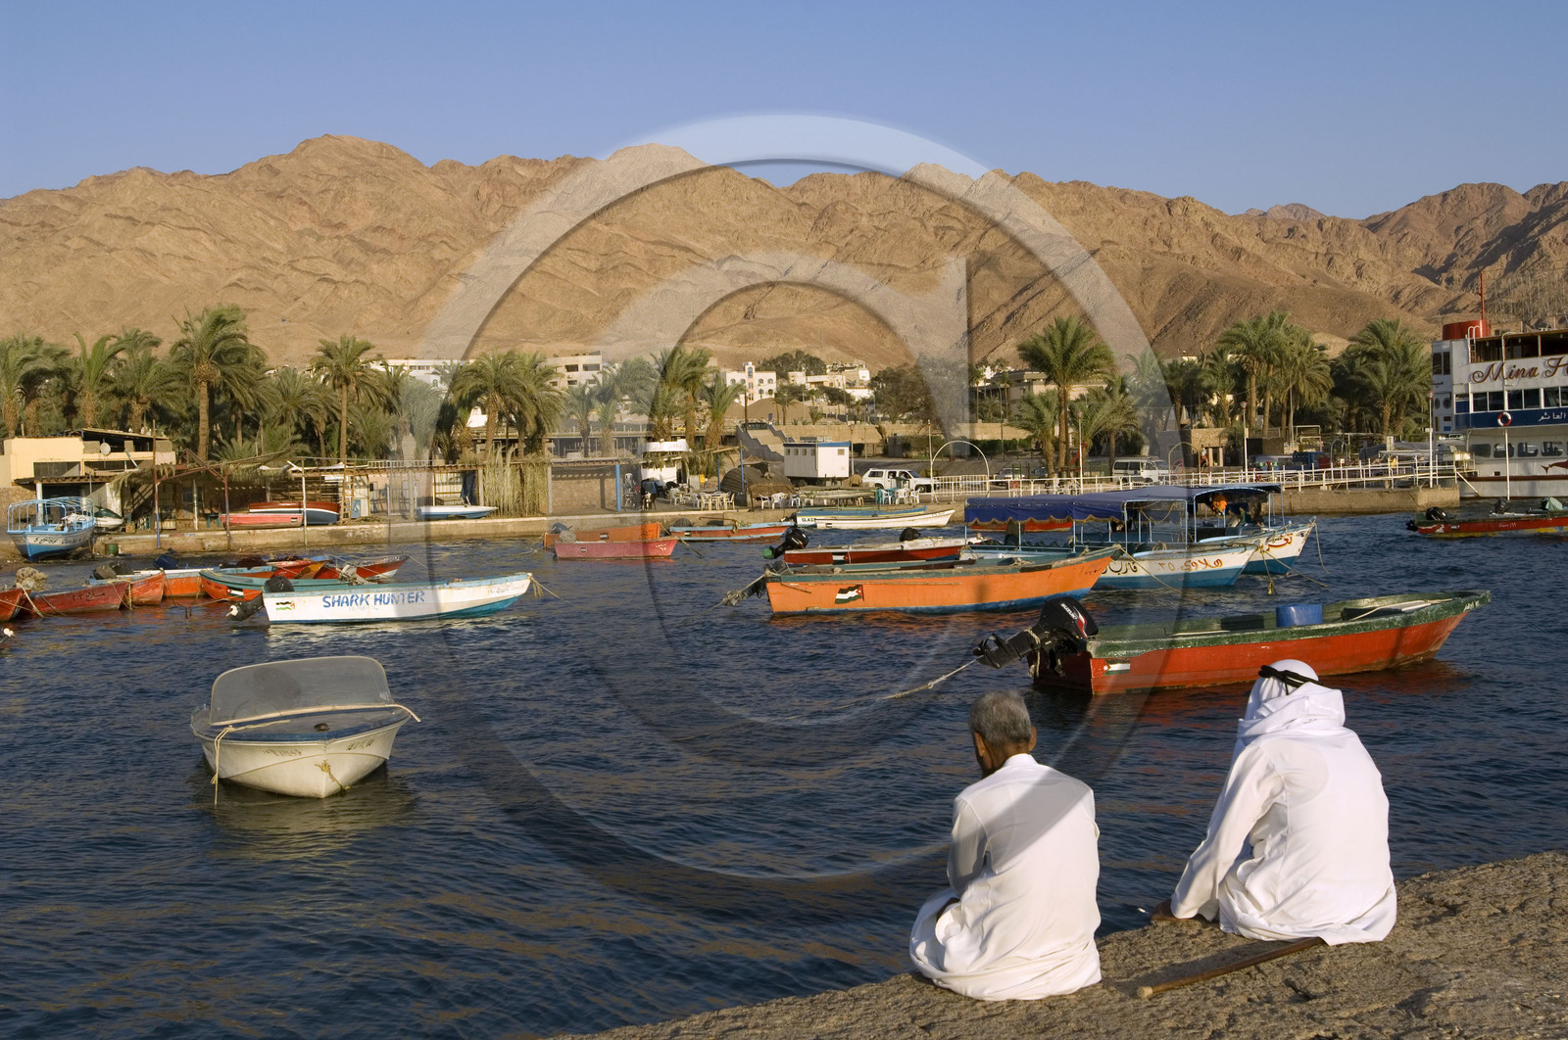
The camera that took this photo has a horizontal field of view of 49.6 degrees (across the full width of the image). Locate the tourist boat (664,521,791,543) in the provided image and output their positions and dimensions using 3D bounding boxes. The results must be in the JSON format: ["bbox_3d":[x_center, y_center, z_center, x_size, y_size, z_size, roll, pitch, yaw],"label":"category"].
[{"bbox_3d":[-2.230,0.461,71.000,5.200,0.900,1.600,-2,2,6],"label":"tourist boat"}]

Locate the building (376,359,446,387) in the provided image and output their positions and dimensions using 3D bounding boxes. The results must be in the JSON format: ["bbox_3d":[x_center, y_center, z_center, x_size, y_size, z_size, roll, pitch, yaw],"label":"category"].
[{"bbox_3d":[-87.082,-32.934,399.208,18.000,8.500,12.000,0,2,0],"label":"building"}]

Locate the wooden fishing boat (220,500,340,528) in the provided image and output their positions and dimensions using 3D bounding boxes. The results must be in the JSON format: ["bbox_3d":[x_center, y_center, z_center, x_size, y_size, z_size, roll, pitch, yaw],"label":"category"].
[{"bbox_3d":[-28.787,-0.350,97.000,6.800,1.450,2.100,-2,1,0],"label":"wooden fishing boat"}]

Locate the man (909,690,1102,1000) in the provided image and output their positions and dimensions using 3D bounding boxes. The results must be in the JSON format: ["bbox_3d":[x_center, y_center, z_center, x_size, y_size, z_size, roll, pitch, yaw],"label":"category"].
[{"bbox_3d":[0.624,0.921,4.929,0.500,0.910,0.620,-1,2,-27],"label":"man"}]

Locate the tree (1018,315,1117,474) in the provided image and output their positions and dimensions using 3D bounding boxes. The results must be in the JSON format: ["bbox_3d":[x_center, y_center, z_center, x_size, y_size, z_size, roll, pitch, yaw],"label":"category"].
[{"bbox_3d":[20.714,-8.891,125.000,7.221,12.275,7.221,-1,2,0],"label":"tree"}]

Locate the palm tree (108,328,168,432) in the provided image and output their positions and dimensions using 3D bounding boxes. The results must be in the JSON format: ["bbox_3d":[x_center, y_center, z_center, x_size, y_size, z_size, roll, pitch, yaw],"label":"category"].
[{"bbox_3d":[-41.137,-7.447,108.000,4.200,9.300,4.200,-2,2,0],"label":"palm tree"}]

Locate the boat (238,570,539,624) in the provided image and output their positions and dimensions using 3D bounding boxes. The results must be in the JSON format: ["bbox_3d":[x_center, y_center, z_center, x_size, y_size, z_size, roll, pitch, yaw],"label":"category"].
[{"bbox_3d":[-6.929,1.422,29.452,5.150,0.870,1.400,-1,2,0],"label":"boat"}]

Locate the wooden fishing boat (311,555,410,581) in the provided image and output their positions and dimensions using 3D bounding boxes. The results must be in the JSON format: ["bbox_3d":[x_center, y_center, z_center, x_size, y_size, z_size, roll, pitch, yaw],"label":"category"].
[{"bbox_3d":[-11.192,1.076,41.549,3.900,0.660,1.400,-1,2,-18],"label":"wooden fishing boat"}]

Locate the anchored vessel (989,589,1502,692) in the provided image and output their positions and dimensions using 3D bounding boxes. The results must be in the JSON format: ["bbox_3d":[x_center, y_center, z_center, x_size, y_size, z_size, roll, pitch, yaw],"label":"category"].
[{"bbox_3d":[5.468,1.301,19.712,7.350,1.100,1.600,-2,2,-24],"label":"anchored vessel"}]

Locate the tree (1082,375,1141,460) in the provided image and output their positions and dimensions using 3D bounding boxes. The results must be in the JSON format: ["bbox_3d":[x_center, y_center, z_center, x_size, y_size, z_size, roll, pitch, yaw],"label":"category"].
[{"bbox_3d":[27.531,-7.793,142.000,5.332,8.715,5.332,-1,2,0],"label":"tree"}]

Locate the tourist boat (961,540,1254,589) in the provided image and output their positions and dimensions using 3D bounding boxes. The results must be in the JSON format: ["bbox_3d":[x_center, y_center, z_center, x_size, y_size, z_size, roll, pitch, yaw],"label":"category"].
[{"bbox_3d":[6.488,0.844,34.300,5.900,1.150,1.750,-1,2,17],"label":"tourist boat"}]

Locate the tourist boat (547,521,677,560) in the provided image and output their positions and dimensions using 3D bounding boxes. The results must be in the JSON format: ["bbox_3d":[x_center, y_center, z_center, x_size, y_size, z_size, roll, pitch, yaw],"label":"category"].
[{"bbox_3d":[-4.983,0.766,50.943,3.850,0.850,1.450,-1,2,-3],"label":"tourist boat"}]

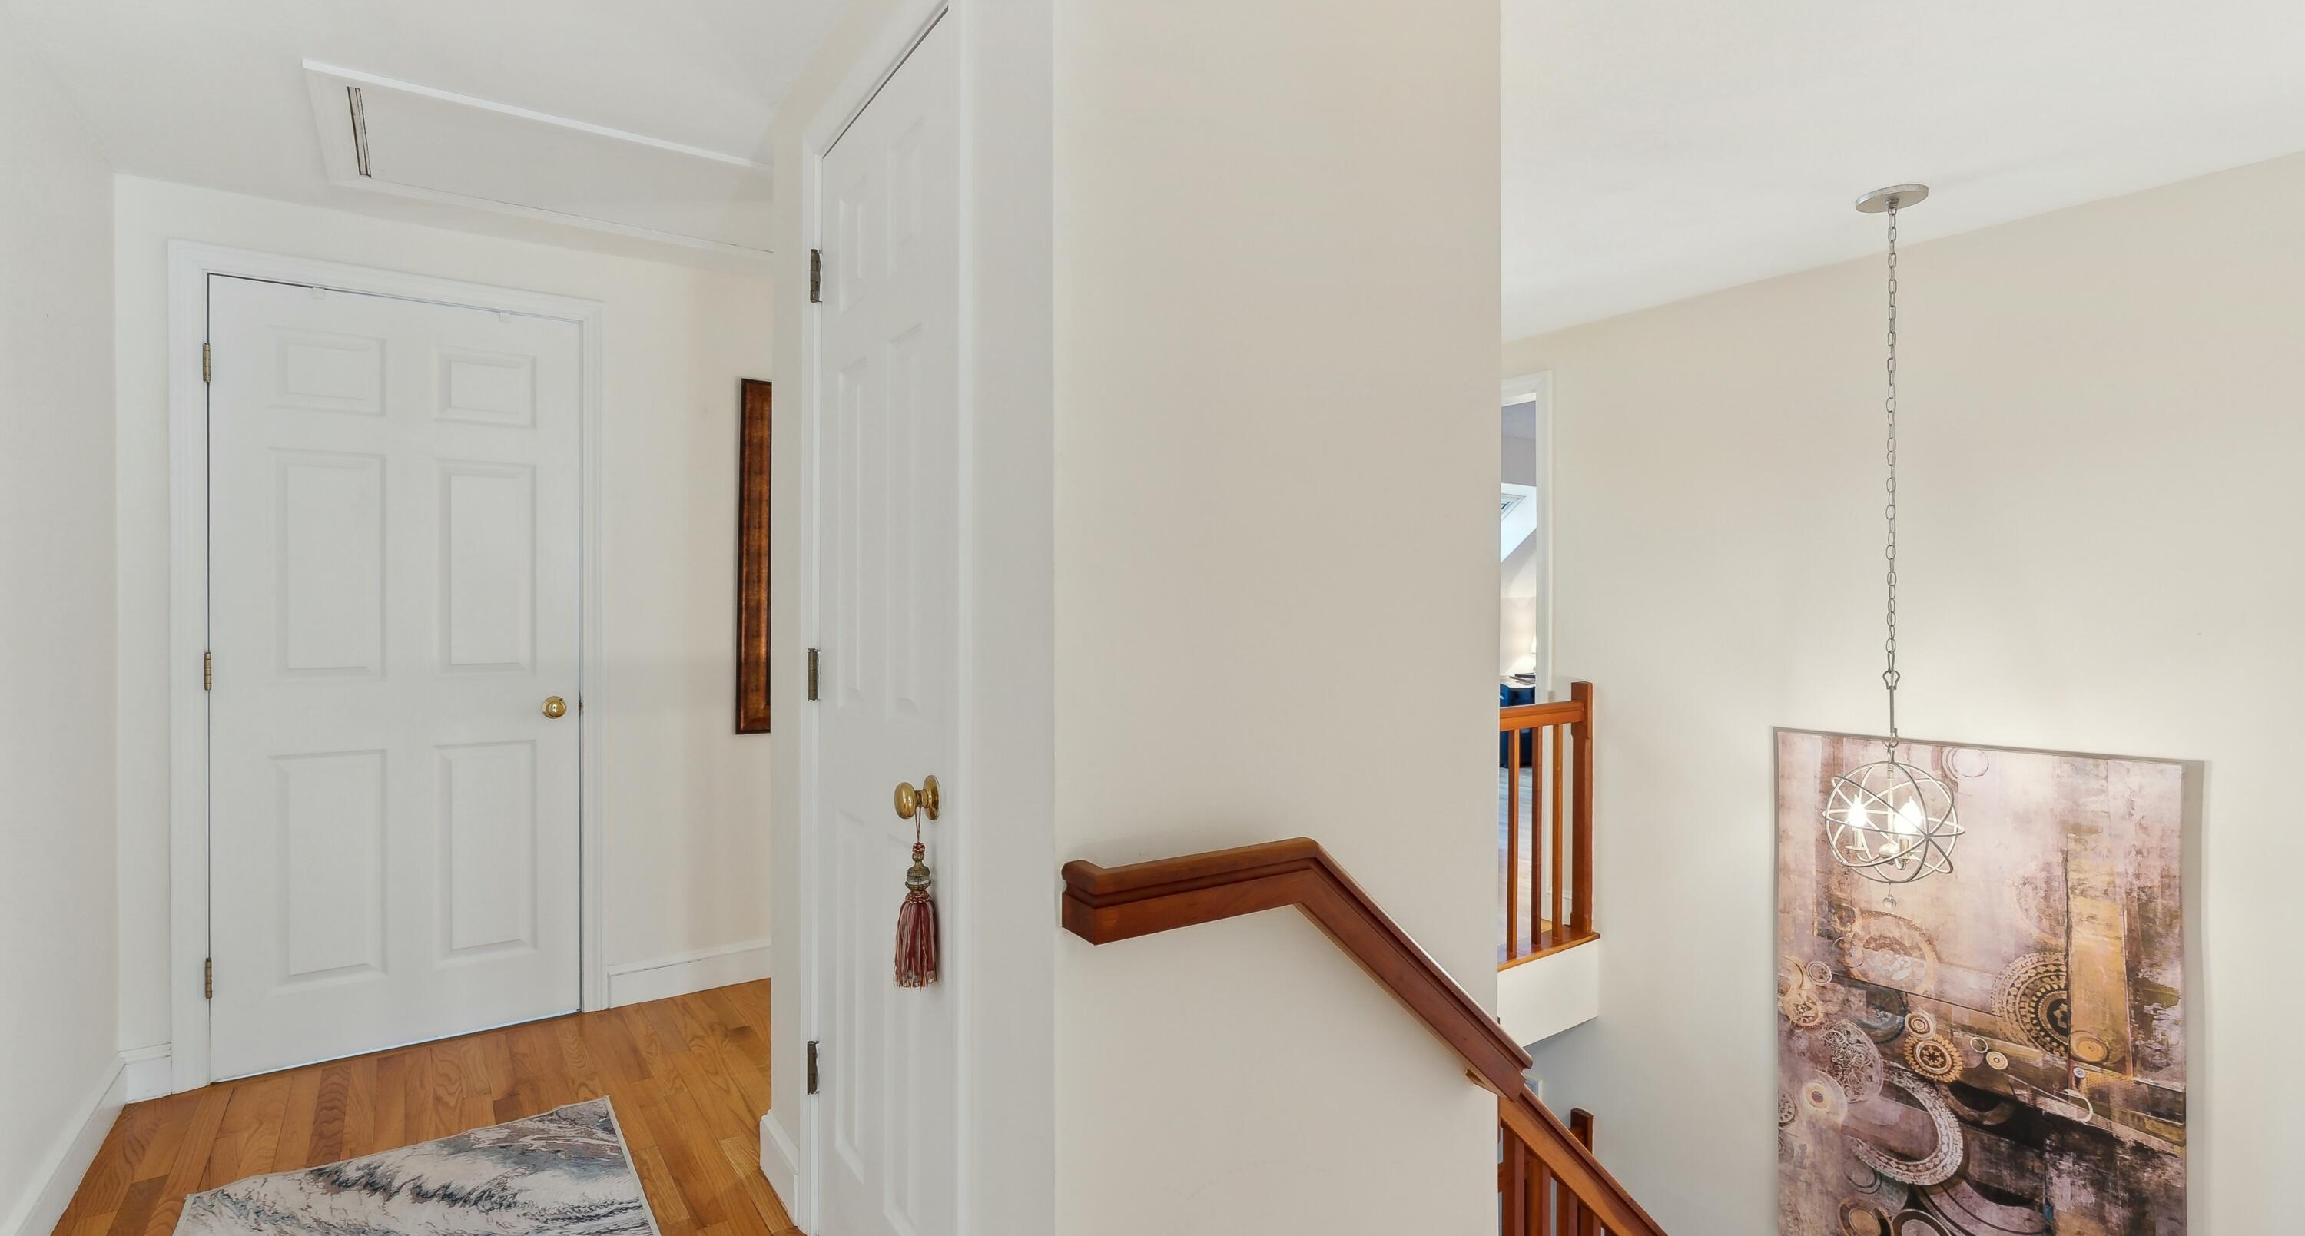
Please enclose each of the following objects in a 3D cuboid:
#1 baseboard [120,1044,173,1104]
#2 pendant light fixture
[{"bbox_3d":[-2.450,1.109,2.495,0.093,0.130,0.018,0,0,-35],"label":"baseboard"},{"bbox_3d":[1.886,-0.190,2.615,0.315,1.780,0.315,0,0,-35],"label":"pendant light fixture"}]

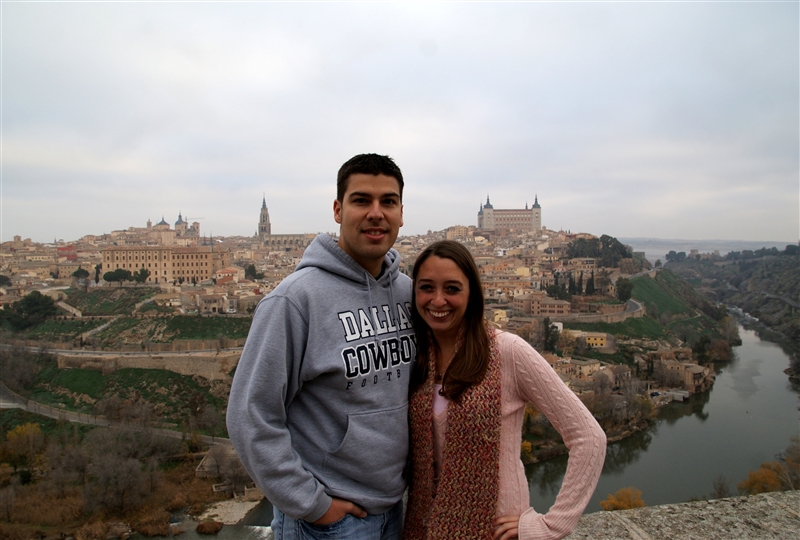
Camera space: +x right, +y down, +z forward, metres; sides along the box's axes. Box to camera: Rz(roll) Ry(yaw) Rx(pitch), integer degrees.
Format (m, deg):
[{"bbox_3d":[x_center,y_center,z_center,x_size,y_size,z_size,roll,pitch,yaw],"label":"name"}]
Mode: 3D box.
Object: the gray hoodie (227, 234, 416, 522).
[{"bbox_3d":[-0.090,0.240,1.350,0.600,0.690,0.370,-2,4,-35],"label":"gray hoodie"}]

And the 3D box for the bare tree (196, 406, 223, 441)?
[{"bbox_3d":[-63.807,51.349,180.276,9.428,12.100,8.957,0,3,0],"label":"bare tree"}]

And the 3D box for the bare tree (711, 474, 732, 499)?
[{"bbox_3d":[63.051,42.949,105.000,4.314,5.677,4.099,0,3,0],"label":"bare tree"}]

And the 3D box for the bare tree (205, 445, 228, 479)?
[{"bbox_3d":[-55.841,58.276,162.929,7.303,10.328,6.938,0,3,0],"label":"bare tree"}]

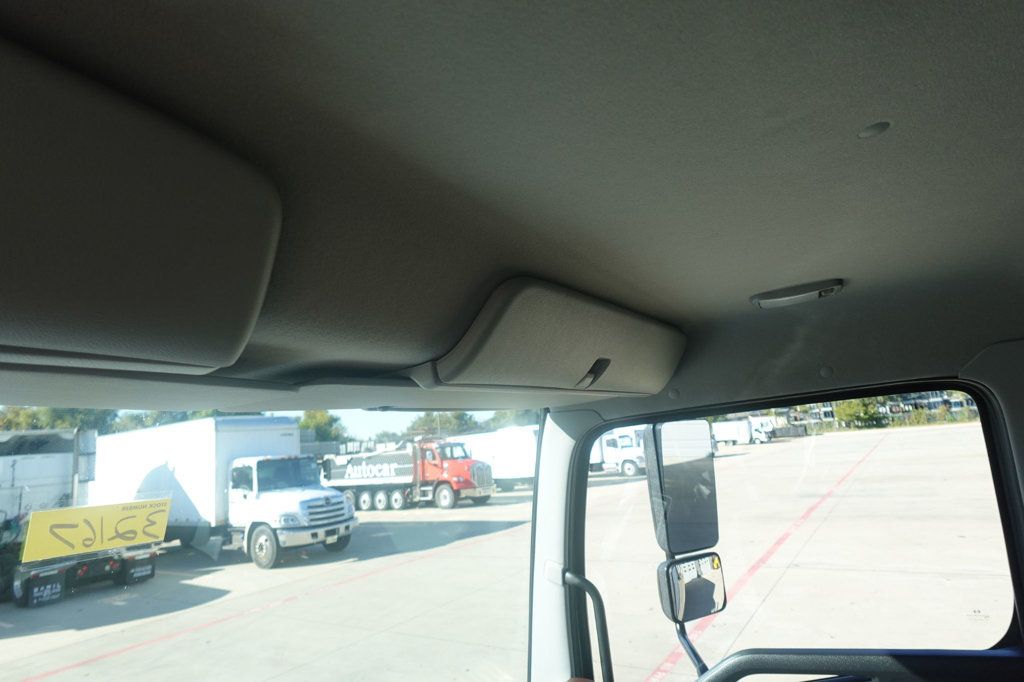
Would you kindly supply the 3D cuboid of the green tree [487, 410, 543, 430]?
[{"bbox_3d":[1.002,9.970,60.000,7.500,7.600,7.000,-4,-11,0],"label":"green tree"}]

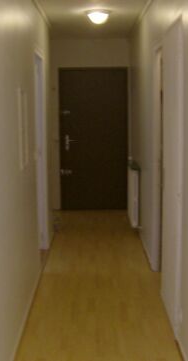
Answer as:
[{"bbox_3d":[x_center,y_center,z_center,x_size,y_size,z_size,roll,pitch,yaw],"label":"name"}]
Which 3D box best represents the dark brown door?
[{"bbox_3d":[0.004,-0.586,7.308,0.980,2.060,0.071,0,9,0],"label":"dark brown door"}]

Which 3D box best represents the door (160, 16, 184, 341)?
[{"bbox_3d":[0.584,-0.043,3.619,0.101,2.111,0.889,0,9,0],"label":"door"}]

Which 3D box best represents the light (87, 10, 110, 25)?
[{"bbox_3d":[0.045,-1.632,5.043,0.250,0.130,0.250,0,9,0],"label":"light"}]

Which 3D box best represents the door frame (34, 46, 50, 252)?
[{"bbox_3d":[-0.528,-0.195,4.846,0.121,2.040,0.909,0,9,0],"label":"door frame"}]

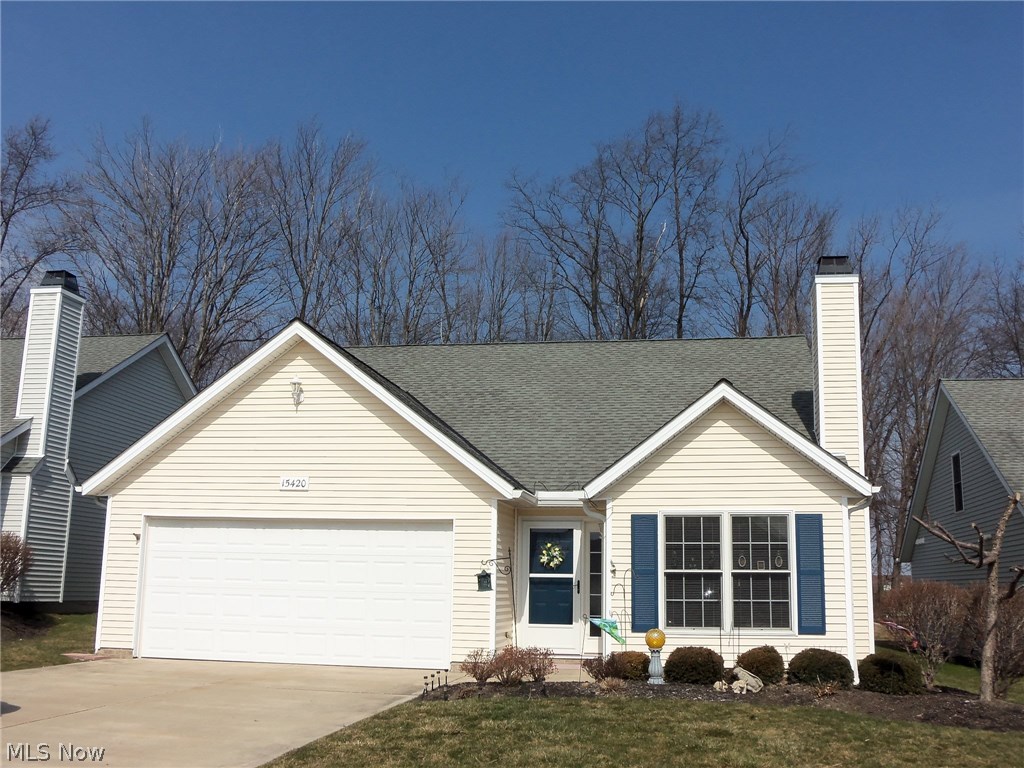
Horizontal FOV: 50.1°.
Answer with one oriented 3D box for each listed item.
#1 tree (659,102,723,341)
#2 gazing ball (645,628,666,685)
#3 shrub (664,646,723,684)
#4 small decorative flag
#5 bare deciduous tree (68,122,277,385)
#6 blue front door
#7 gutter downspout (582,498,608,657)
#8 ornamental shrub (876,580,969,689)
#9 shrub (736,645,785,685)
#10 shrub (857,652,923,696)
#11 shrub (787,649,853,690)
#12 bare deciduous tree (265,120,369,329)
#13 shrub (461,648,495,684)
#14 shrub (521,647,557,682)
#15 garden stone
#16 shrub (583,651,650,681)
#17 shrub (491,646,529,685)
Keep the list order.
[{"bbox_3d":[6.777,-1.126,41.287,2.460,20.028,3.000,-1,-10,10],"label":"tree"},{"bbox_3d":[1.894,3.596,14.450,0.288,0.719,0.288,-1,-10,10],"label":"gazing ball"},{"bbox_3d":[2.466,3.805,14.800,0.800,0.495,0.800,-1,-10,10],"label":"shrub"},{"bbox_3d":[1.240,3.230,14.350,0.459,0.340,0.120,-1,-10,10],"label":"small decorative flag"},{"bbox_3d":[-13.231,-0.942,41.658,8.058,18.991,6.800,-1,-10,10],"label":"bare deciduous tree"},{"bbox_3d":[0.640,3.230,17.287,0.910,2.030,0.100,-1,-10,10],"label":"blue front door"},{"bbox_3d":[1.201,2.843,15.700,0.335,2.378,0.200,-1,-10,10],"label":"gutter downspout"},{"bbox_3d":[5.617,3.426,15.000,1.179,1.443,1.179,-1,-10,10],"label":"ornamental shrub"},{"bbox_3d":[3.276,3.698,14.430,0.633,0.527,0.600,-1,-10,10],"label":"shrub"},{"bbox_3d":[4.920,3.741,14.200,0.809,0.549,0.809,-1,-10,10],"label":"shrub"},{"bbox_3d":[4.083,3.767,14.500,0.867,0.509,0.867,-1,-10,10],"label":"shrub"},{"bbox_3d":[-7.891,-1.005,43.067,4.326,19.818,4.200,-1,-10,10],"label":"bare deciduous tree"},{"bbox_3d":[-0.452,3.697,14.324,0.445,0.471,0.420,1,-10,0],"label":"shrub"},{"bbox_3d":[0.352,3.728,14.550,0.478,0.463,0.478,-1,-10,10],"label":"shrub"},{"bbox_3d":[2.941,3.690,13.666,0.375,0.325,0.300,-1,-10,10],"label":"garden stone"},{"bbox_3d":[1.367,3.719,14.459,0.872,0.396,0.600,-1,-10,10],"label":"shrub"},{"bbox_3d":[-0.032,3.653,14.205,0.493,0.493,0.480,1,-10,0],"label":"shrub"}]

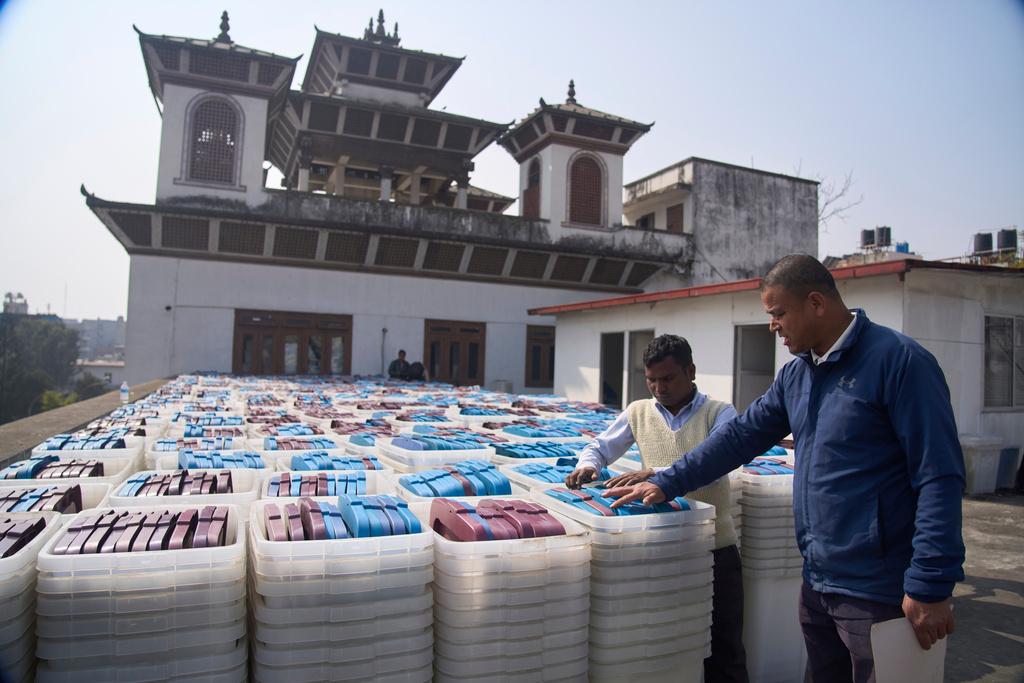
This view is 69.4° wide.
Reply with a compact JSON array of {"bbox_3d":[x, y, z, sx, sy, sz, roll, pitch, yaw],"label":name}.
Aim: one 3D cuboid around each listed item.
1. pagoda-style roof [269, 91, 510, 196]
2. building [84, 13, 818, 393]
[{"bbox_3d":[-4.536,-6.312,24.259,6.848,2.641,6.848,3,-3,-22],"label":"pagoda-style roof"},{"bbox_3d":[-1.822,-4.197,25.220,20.289,13.363,13.304,3,-3,-22],"label":"building"}]

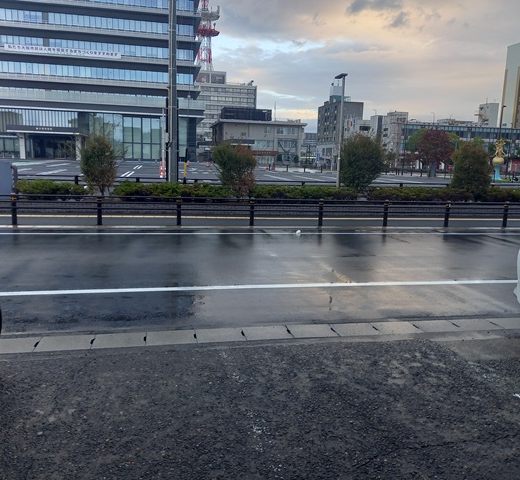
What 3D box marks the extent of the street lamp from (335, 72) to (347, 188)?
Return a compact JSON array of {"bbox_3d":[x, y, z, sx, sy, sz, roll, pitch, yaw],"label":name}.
[{"bbox_3d":[2.920,-3.700,17.028,0.250,4.630,0.700,0,10,-12],"label":"street lamp"}]

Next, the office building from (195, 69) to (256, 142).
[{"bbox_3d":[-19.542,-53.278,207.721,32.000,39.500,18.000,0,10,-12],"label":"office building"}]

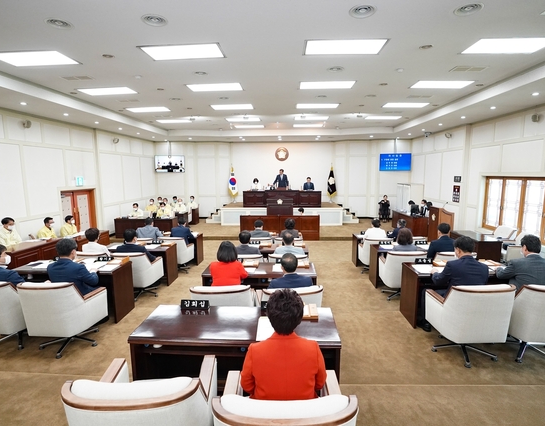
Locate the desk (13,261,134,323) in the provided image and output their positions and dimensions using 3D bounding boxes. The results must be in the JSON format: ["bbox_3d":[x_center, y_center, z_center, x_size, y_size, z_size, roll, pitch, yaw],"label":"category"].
[{"bbox_3d":[-3.058,1.205,4.396,1.585,0.765,0.551,0,8,3],"label":"desk"}]

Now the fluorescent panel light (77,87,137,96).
[{"bbox_3d":[-3.699,-2.760,6.402,1.200,0.070,0.540,0,7,3],"label":"fluorescent panel light"}]

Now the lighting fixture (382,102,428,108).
[{"bbox_3d":[3.781,-3.048,8.017,1.200,0.070,0.560,0,7,3],"label":"lighting fixture"}]

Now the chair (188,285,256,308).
[{"bbox_3d":[-0.559,1.212,3.364,0.650,0.900,0.670,-1,7,-5],"label":"chair"}]

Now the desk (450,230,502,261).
[{"bbox_3d":[4.666,0.905,6.627,0.530,0.765,1.173,0,8,3],"label":"desk"}]

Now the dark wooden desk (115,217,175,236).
[{"bbox_3d":[-4.281,0.443,9.701,2.020,0.660,0.520,0,7,3],"label":"dark wooden desk"}]

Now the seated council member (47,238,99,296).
[{"bbox_3d":[-2.399,0.963,3.802,0.570,1.320,0.770,0,7,8],"label":"seated council member"}]

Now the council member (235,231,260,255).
[{"bbox_3d":[-0.492,0.919,5.540,0.540,1.260,0.750,0,8,3],"label":"council member"}]

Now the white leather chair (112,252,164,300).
[{"bbox_3d":[-2.579,1.131,5.497,0.670,0.880,0.700,0,8,5],"label":"white leather chair"}]

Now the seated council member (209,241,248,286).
[{"bbox_3d":[-0.574,0.989,3.751,0.510,1.306,0.775,0,8,6],"label":"seated council member"}]

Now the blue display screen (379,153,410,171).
[{"bbox_3d":[5.984,-2.452,13.778,1.500,0.860,0.080,1,8,6],"label":"blue display screen"}]

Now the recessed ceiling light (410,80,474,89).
[{"bbox_3d":[3.817,-2.863,6.407,1.210,0.060,0.520,0,8,3],"label":"recessed ceiling light"}]

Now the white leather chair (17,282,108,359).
[{"bbox_3d":[-2.539,1.196,3.541,0.670,0.880,0.700,0,8,5],"label":"white leather chair"}]

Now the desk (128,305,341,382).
[{"bbox_3d":[-0.273,1.282,2.415,1.585,0.765,0.551,0,8,3],"label":"desk"}]

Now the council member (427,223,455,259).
[{"bbox_3d":[2.701,0.795,4.795,0.550,1.290,0.750,-1,7,0],"label":"council member"}]

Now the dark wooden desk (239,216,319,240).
[{"bbox_3d":[0.305,0.573,11.451,3.121,0.979,0.632,0,8,3],"label":"dark wooden desk"}]

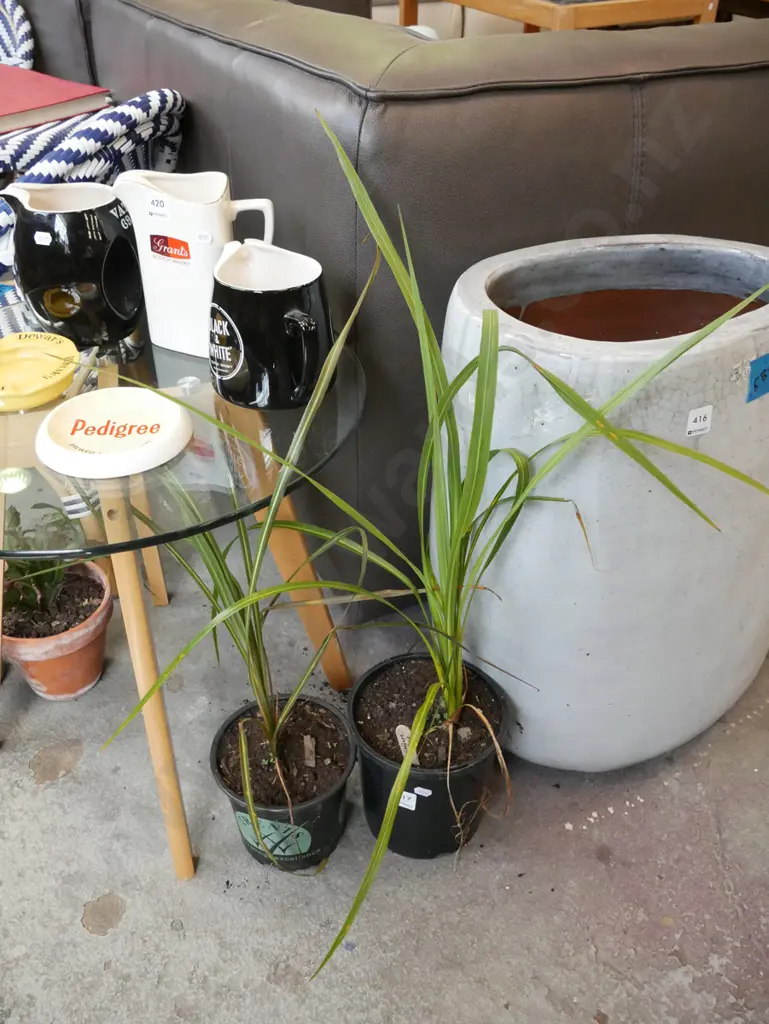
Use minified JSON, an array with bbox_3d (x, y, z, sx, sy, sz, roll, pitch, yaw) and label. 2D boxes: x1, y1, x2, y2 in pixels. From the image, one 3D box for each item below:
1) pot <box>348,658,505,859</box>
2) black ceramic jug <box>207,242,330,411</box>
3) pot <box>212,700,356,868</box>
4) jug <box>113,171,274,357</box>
[{"bbox_3d":[0.050,0.299,1.220,0.182,0.177,0.182,0,37,0],"label":"pot"},{"bbox_3d":[-0.110,-0.189,1.041,0.131,0.134,0.159,-19,41,-24],"label":"black ceramic jug"},{"bbox_3d":[-0.115,0.331,1.198,0.168,0.143,0.168,0,36,0],"label":"pot"},{"bbox_3d":[-0.207,-0.272,1.116,0.176,0.178,0.106,2,37,4],"label":"jug"}]

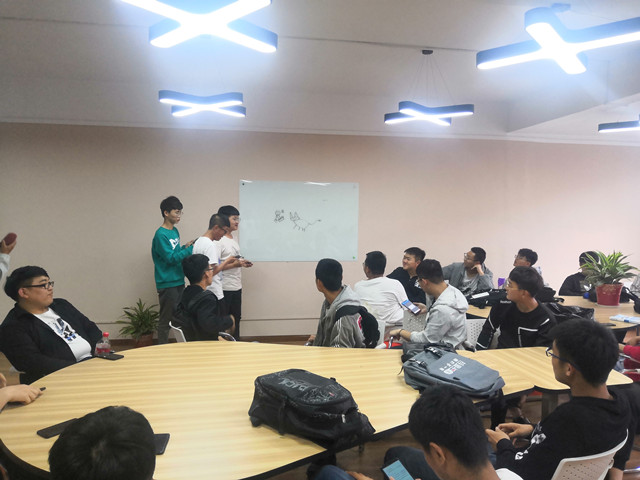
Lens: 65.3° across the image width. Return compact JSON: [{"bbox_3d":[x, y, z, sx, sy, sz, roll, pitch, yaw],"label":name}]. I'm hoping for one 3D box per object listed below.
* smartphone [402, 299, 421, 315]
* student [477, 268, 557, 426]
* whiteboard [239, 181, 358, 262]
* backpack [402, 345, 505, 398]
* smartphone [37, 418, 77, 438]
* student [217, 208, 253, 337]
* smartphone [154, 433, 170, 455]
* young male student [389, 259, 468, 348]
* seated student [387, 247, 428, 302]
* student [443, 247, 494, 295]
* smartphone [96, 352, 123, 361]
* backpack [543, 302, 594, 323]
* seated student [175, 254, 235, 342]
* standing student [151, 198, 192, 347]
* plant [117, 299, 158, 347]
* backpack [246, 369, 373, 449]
[{"bbox_3d":[0.697,0.512,3.800,0.155,0.009,0.075,39,52,18],"label":"smartphone"},{"bbox_3d":[1.317,0.800,3.260,0.580,1.230,0.800,2,3,19],"label":"student"},{"bbox_3d":[-0.247,-0.224,6.253,1.490,1.000,0.020,0,3,-8],"label":"whiteboard"},{"bbox_3d":[0.662,0.667,2.528,0.310,0.150,0.430,-2,4,-43],"label":"backpack"},{"bbox_3d":[-1.018,0.743,1.979,0.077,0.008,0.160,2,3,31],"label":"smartphone"},{"bbox_3d":[-0.866,0.497,5.083,0.380,1.690,0.470,2,3,22],"label":"student"},{"bbox_3d":[-0.577,0.716,1.755,0.076,0.009,0.160,0,3,-9],"label":"smartphone"},{"bbox_3d":[0.781,0.778,3.695,0.740,1.300,0.520,2,3,18],"label":"young male student"},{"bbox_3d":[0.853,0.702,4.789,0.560,1.270,0.750,2,3,20],"label":"seated student"},{"bbox_3d":[1.405,0.733,4.794,0.550,1.290,0.720,2,3,21],"label":"student"},{"bbox_3d":[-1.198,0.657,2.837,0.158,0.009,0.076,2,3,28],"label":"smartphone"},{"bbox_3d":[2.013,0.596,4.185,0.450,0.140,0.300,2,3,22],"label":"backpack"},{"bbox_3d":[-0.693,0.738,3.585,0.780,1.270,0.520,-1,3,-28],"label":"seated student"},{"bbox_3d":[-1.404,0.438,4.850,0.400,1.730,0.450,2,3,21],"label":"standing student"},{"bbox_3d":[-2.013,0.992,5.710,0.530,0.600,0.530,1,3,0],"label":"plant"},{"bbox_3d":[-0.022,0.657,2.002,0.420,0.200,0.280,3,4,40],"label":"backpack"}]

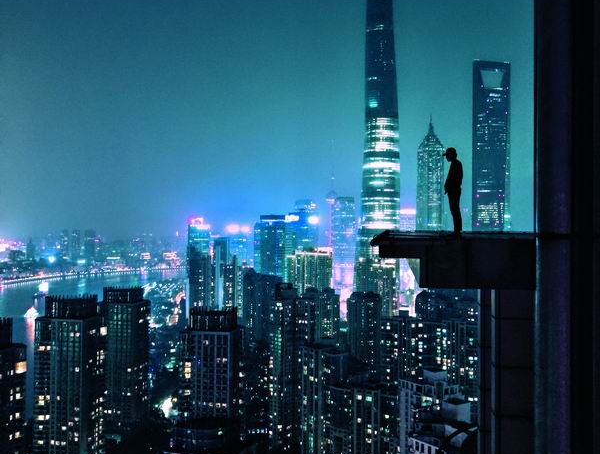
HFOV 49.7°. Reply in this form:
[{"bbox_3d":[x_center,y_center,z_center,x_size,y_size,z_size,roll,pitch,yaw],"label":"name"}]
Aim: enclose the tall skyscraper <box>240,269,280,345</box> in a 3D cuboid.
[{"bbox_3d":[-56.350,119.500,935.000,48.000,115.000,24.000,0,0,20],"label":"tall skyscraper"}]

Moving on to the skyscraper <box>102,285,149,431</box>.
[{"bbox_3d":[-147.890,114.000,550.000,32.000,126.000,25.000,0,0,20],"label":"skyscraper"}]

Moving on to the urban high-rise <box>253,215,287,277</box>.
[{"bbox_3d":[-57.740,78.000,1225.000,54.000,198.000,46.000,0,0,-14],"label":"urban high-rise"}]

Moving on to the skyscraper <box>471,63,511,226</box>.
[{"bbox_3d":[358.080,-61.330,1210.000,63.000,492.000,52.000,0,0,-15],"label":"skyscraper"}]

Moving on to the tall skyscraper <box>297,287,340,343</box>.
[{"bbox_3d":[17.780,120.900,622.000,38.000,123.000,28.000,0,0,12],"label":"tall skyscraper"}]

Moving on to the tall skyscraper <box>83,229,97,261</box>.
[{"bbox_3d":[-1102.330,104.140,3400.000,58.000,178.000,42.000,0,0,0],"label":"tall skyscraper"}]

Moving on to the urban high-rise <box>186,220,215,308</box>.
[{"bbox_3d":[-178.370,83.000,1160.000,40.000,188.000,36.000,0,0,20],"label":"urban high-rise"}]

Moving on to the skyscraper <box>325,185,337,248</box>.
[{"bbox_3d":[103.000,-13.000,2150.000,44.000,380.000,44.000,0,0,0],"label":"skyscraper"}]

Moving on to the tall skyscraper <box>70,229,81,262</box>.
[{"bbox_3d":[-1174.320,104.140,3400.000,40.000,178.000,36.000,0,0,0],"label":"tall skyscraper"}]

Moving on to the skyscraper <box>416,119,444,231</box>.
[{"bbox_3d":[277.900,-29.000,1378.000,49.000,412.000,49.000,0,0,-22],"label":"skyscraper"}]

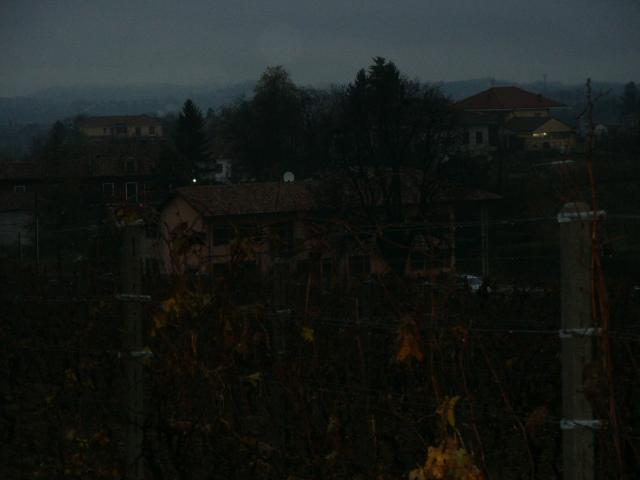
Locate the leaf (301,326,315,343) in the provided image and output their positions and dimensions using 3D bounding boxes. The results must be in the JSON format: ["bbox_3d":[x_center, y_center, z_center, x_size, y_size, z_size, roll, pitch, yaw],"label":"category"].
[{"bbox_3d":[-0.050,0.380,9.300,0.056,0.064,0.030,0,3,0],"label":"leaf"}]

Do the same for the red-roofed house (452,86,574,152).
[{"bbox_3d":[26.190,-16.268,312.000,15.682,8.910,13.000,0,3,-5],"label":"red-roofed house"}]

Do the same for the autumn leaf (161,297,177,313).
[{"bbox_3d":[-0.669,0.285,10.200,0.071,0.071,0.035,0,3,0],"label":"autumn leaf"}]

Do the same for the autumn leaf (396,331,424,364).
[{"bbox_3d":[0.309,0.364,7.900,0.096,0.109,0.045,0,3,0],"label":"autumn leaf"}]

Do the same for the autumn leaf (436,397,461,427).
[{"bbox_3d":[0.423,0.567,7.600,0.079,0.105,0.040,0,3,0],"label":"autumn leaf"}]

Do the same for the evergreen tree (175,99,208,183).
[{"bbox_3d":[-12.788,-9.828,230.000,3.384,8.509,3.384,0,3,0],"label":"evergreen tree"}]

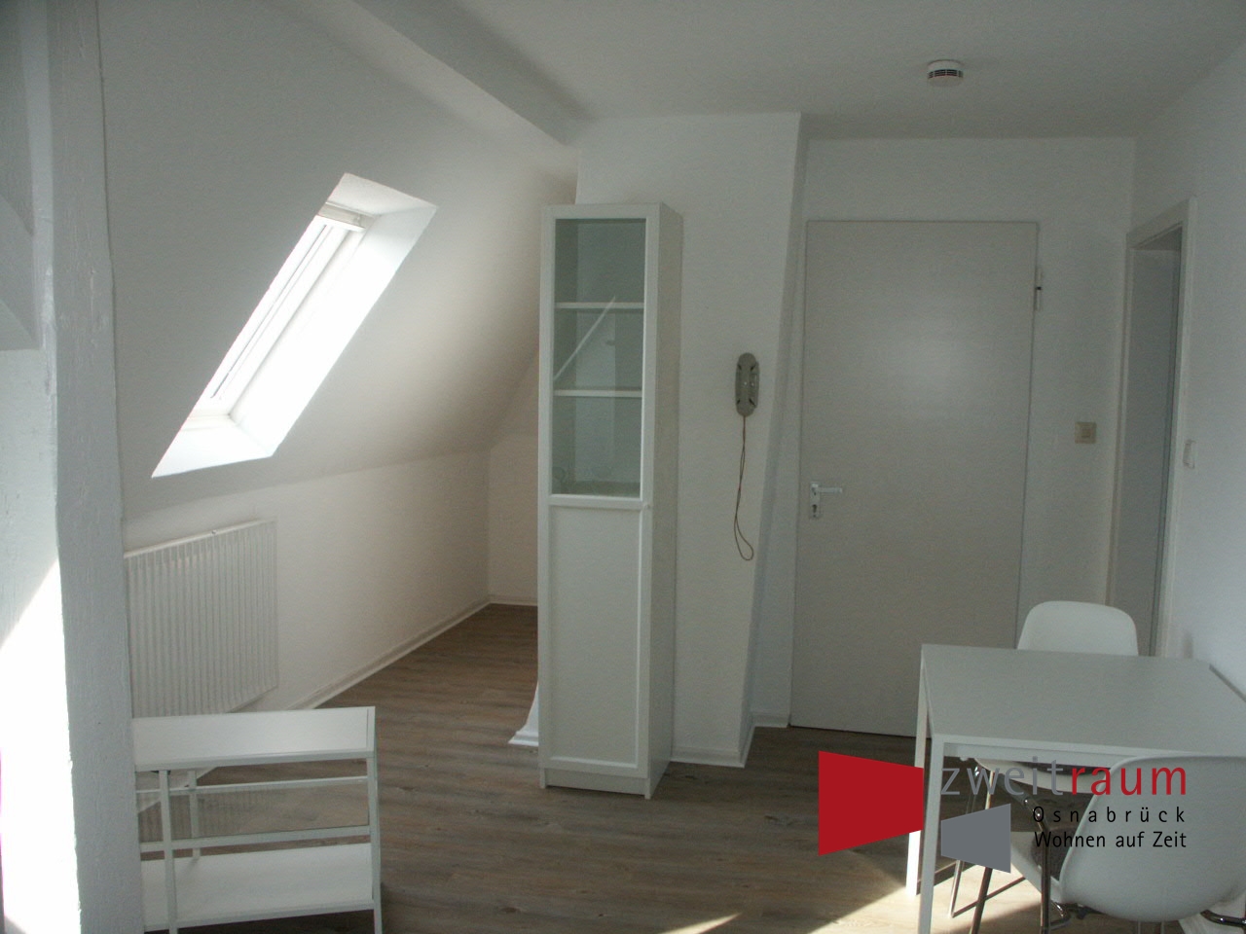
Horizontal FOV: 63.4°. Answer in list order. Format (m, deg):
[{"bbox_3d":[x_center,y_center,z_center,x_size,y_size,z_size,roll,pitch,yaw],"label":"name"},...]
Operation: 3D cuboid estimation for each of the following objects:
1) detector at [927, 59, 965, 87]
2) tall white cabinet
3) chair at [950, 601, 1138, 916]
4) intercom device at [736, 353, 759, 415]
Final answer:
[{"bbox_3d":[0.946,-1.154,2.954,0.109,0.046,0.109,2,6,14],"label":"detector"},{"bbox_3d":[-0.047,0.120,3.552,0.400,2.020,0.330,2,6,15],"label":"tall white cabinet"},{"bbox_3d":[1.230,0.823,2.801,0.515,0.810,0.540,3,6,23],"label":"chair"},{"bbox_3d":[0.442,-0.293,3.590,0.085,0.225,0.065,2,6,14],"label":"intercom device"}]

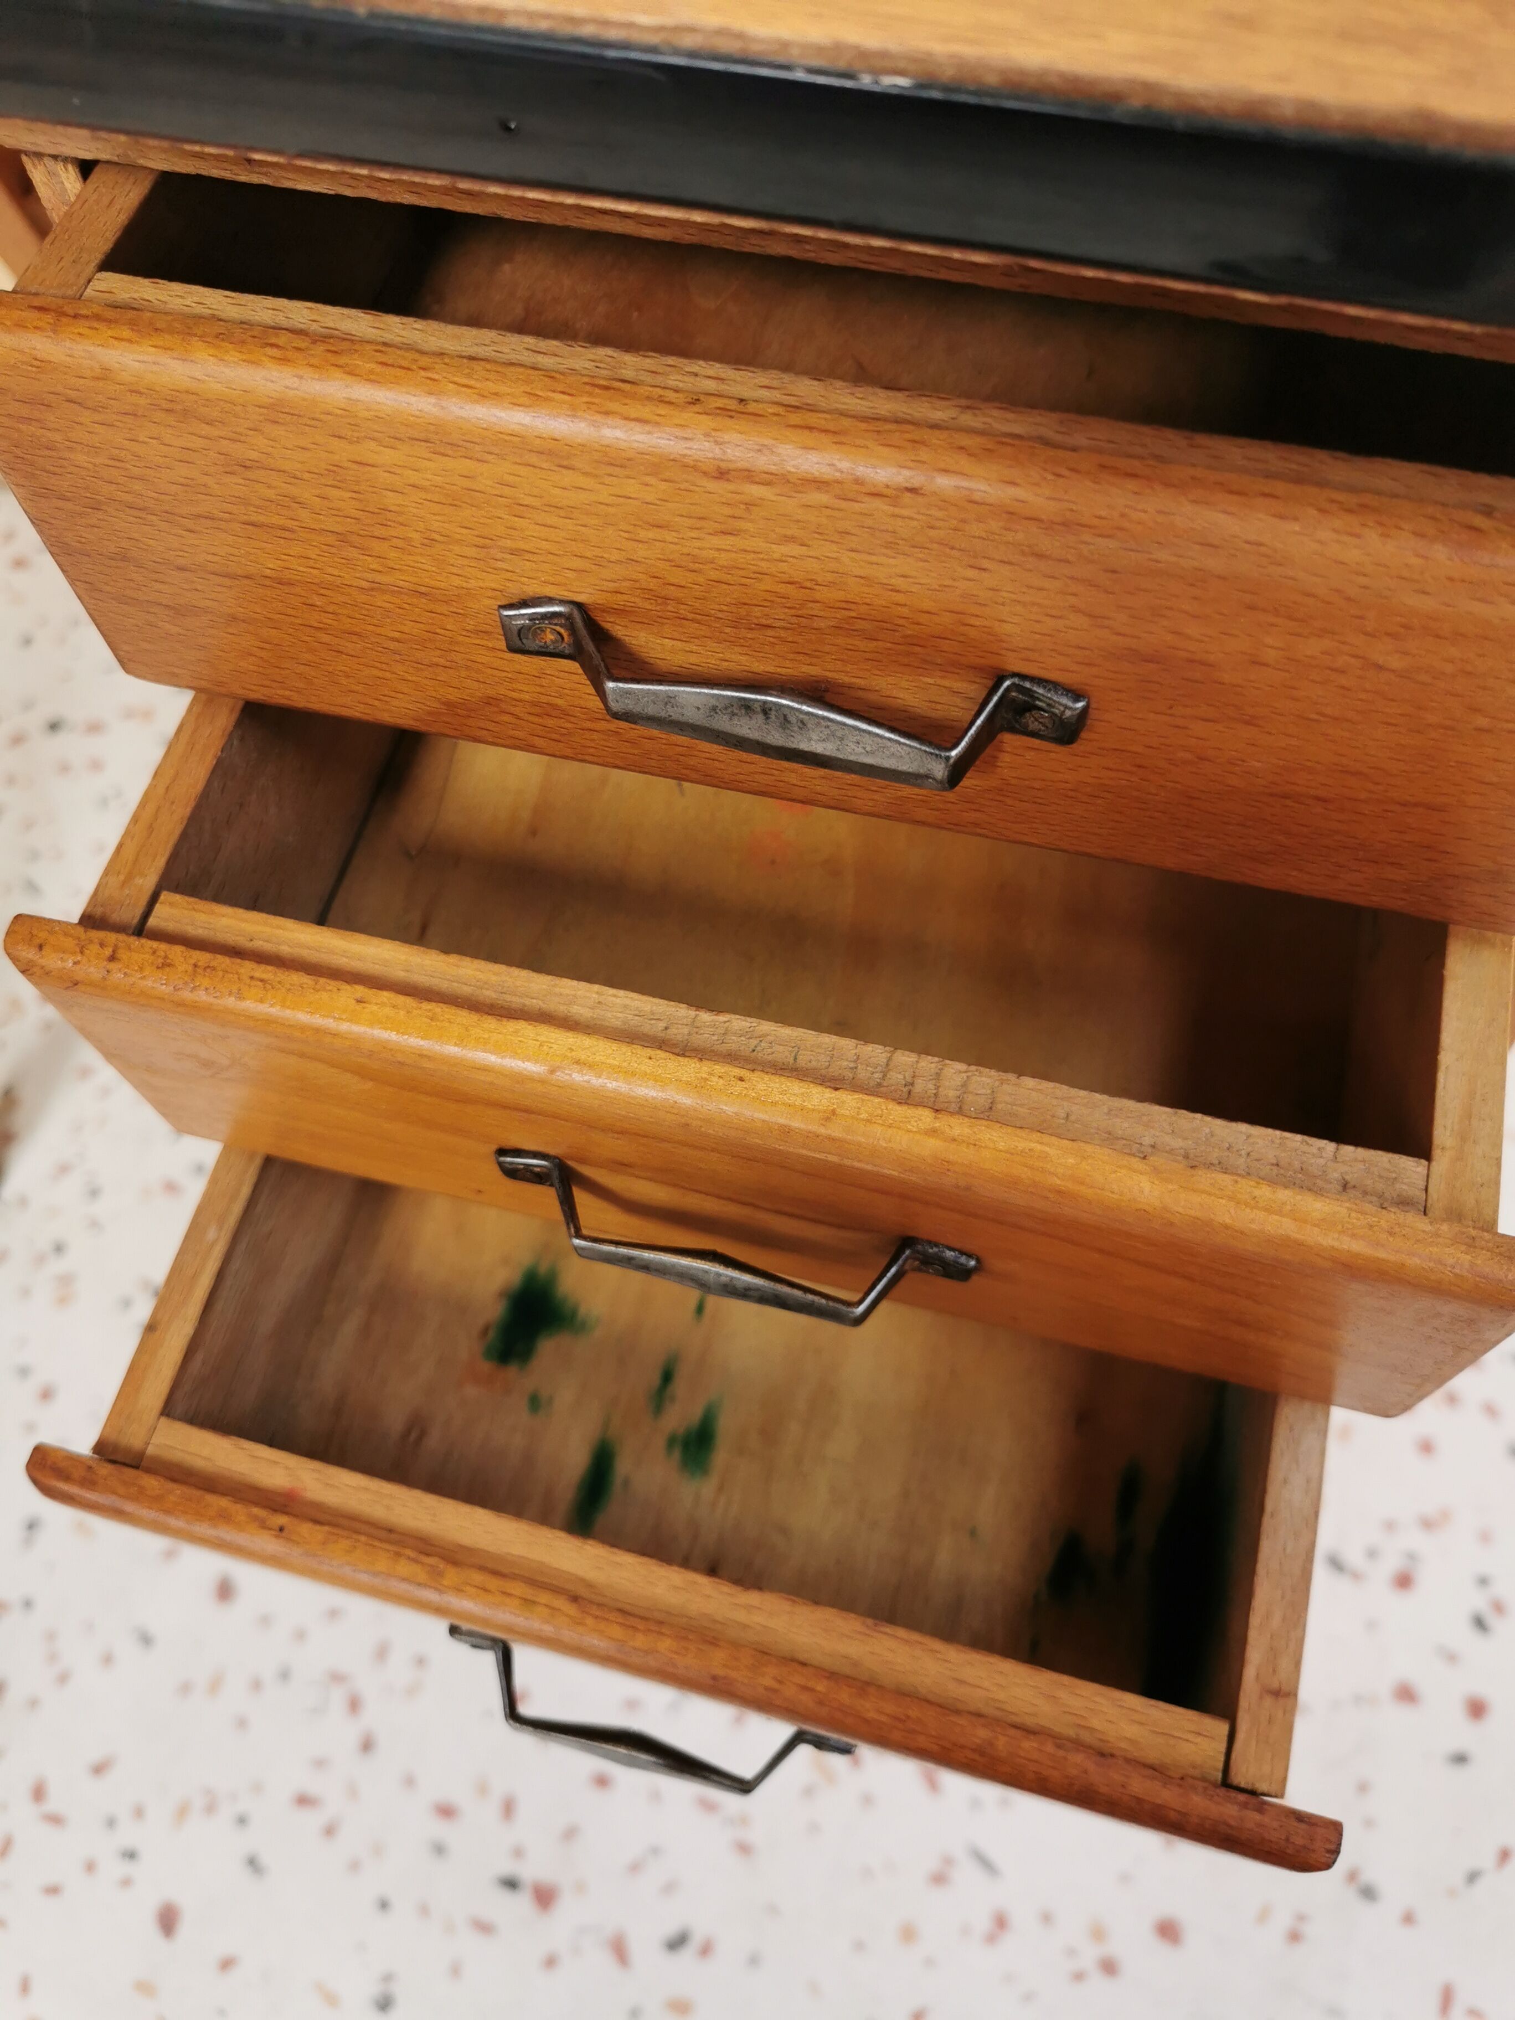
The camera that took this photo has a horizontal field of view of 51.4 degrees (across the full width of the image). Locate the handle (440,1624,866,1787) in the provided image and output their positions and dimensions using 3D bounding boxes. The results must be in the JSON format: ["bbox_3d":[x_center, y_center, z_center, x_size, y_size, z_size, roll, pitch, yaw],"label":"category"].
[{"bbox_3d":[-0.033,0.208,0.461,0.127,0.021,0.021,12,65,9],"label":"handle"}]

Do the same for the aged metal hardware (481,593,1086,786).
[{"bbox_3d":[0.006,-0.066,0.334,0.127,0.021,0.021,12,65,9],"label":"aged metal hardware"}]

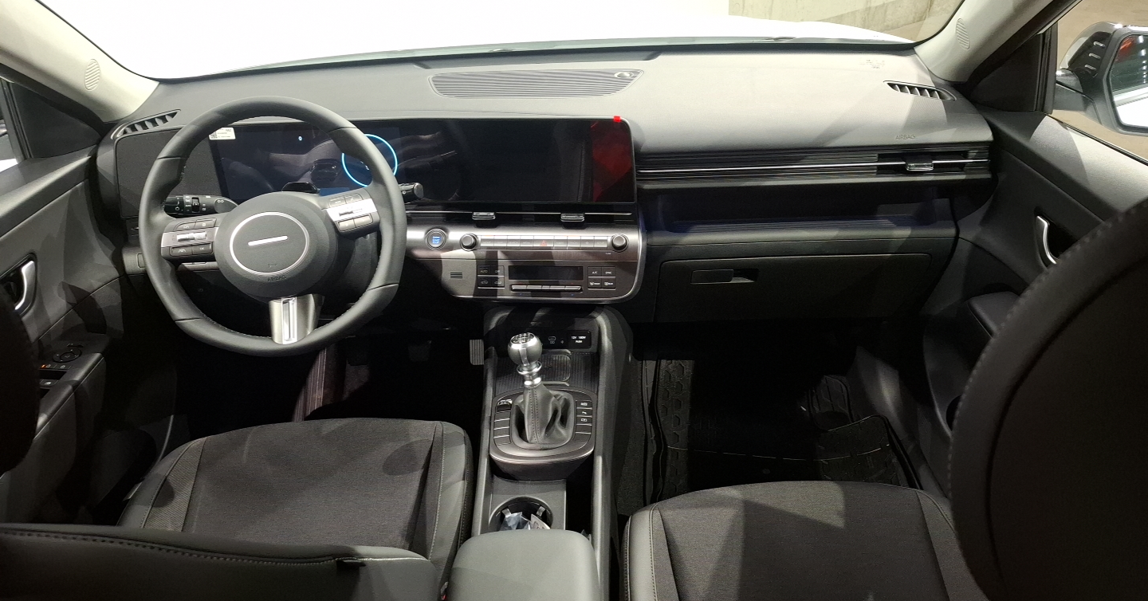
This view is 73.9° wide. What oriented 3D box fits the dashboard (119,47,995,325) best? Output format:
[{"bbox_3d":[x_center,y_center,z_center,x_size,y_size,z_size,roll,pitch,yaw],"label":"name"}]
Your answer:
[{"bbox_3d":[-0.059,-0.233,1.424,1.390,0.400,0.480,-3,27,0],"label":"dashboard"}]

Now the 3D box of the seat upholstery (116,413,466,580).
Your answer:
[{"bbox_3d":[-0.420,0.387,1.075,0.500,0.180,0.510,-3,27,0],"label":"seat upholstery"}]

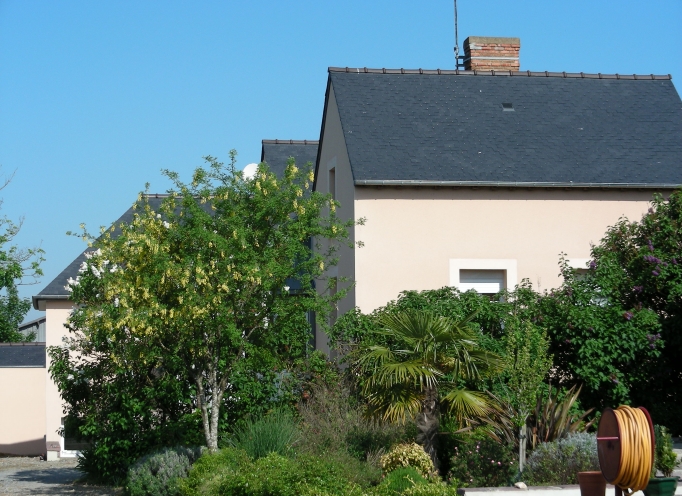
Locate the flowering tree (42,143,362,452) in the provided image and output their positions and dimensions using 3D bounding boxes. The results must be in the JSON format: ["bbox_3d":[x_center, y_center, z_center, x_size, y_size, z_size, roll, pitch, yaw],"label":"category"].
[{"bbox_3d":[-2.189,0.963,27.300,4.800,4.950,4.500,-1,-4,0],"label":"flowering tree"}]

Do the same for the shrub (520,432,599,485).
[{"bbox_3d":[2.482,2.381,19.300,0.870,0.600,0.720,-1,-4,0],"label":"shrub"}]

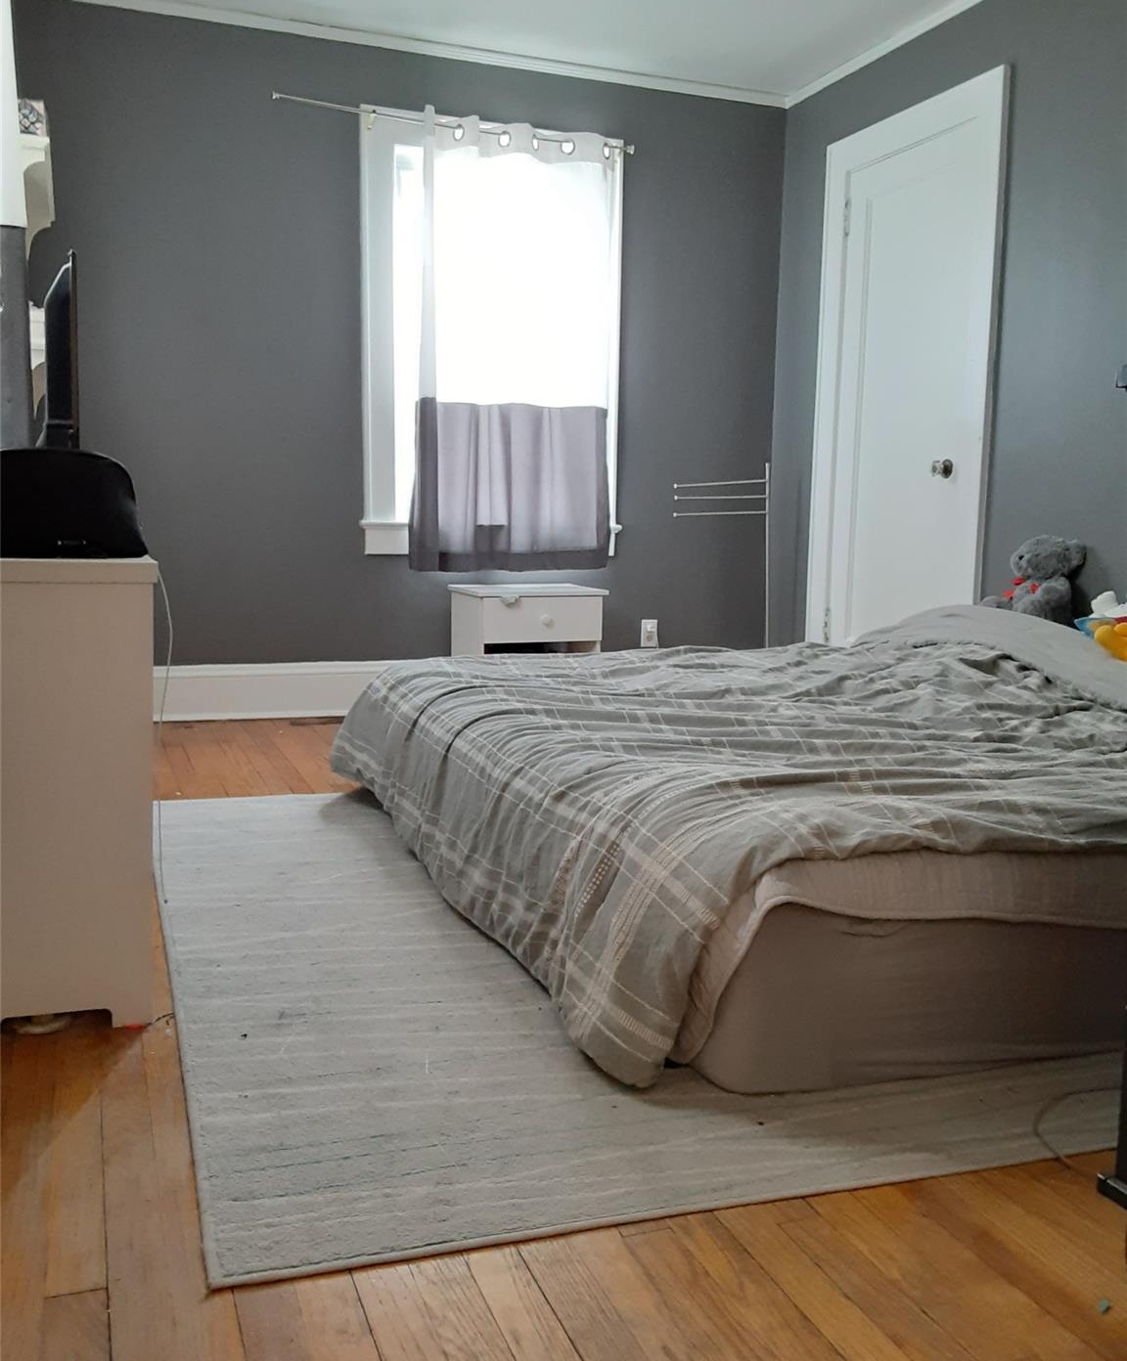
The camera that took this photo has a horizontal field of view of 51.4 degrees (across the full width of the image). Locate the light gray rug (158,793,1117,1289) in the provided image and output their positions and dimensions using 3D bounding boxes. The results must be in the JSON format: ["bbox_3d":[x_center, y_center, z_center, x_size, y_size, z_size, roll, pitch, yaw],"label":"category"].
[{"bbox_3d":[0.075,0.420,2.326,1.650,0.016,2.100,-1,8,-18],"label":"light gray rug"}]

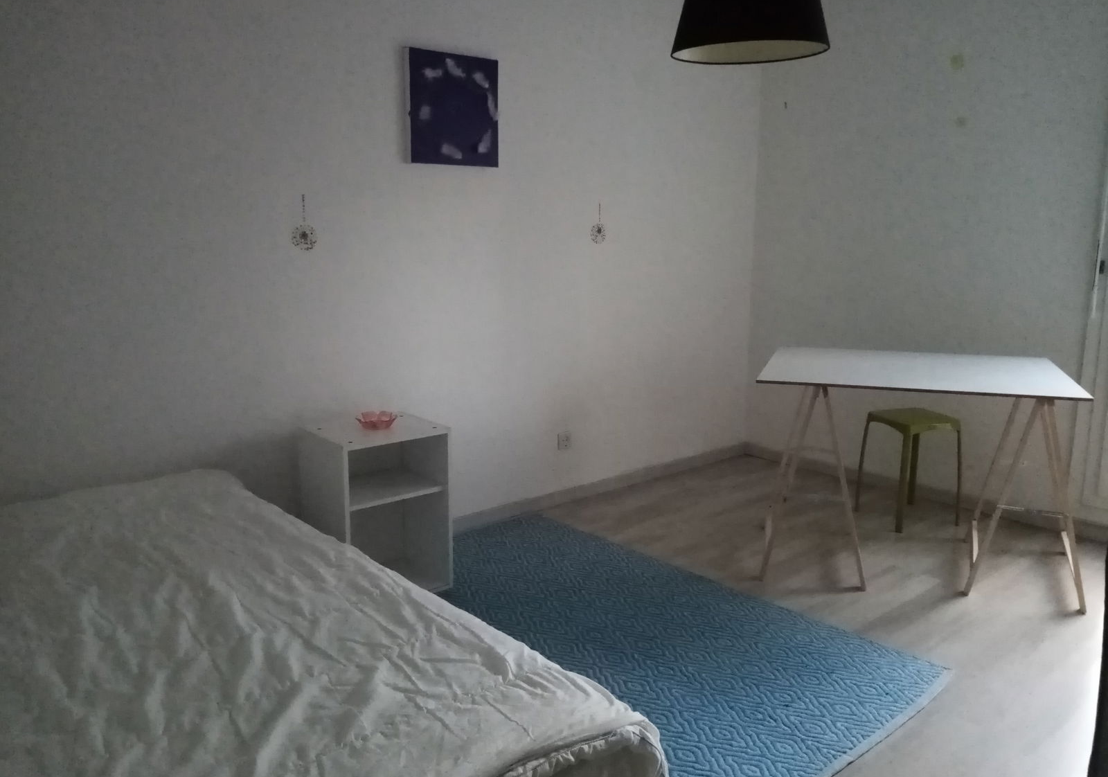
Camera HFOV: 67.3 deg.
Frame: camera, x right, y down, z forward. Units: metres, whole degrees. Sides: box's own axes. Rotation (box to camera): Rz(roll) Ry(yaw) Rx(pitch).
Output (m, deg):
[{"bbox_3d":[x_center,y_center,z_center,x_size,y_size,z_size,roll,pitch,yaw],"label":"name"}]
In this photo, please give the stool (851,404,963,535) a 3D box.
[{"bbox_3d":[1.562,0.348,3.652,0.315,0.460,0.315,-4,11,-18],"label":"stool"}]

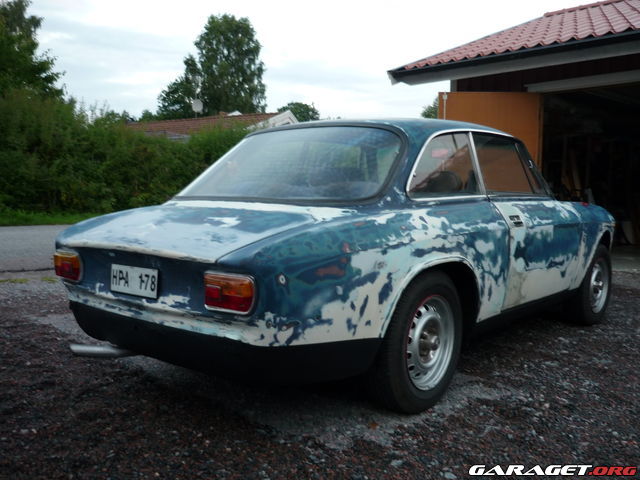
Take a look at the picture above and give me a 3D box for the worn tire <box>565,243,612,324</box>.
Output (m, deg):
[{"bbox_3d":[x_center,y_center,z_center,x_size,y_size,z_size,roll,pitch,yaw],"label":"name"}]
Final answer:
[{"bbox_3d":[1.905,0.318,4.315,0.180,0.590,0.590,3,5,41],"label":"worn tire"}]

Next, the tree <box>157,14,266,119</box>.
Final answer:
[{"bbox_3d":[-8.700,-10.100,49.000,8.800,16.000,8.000,0,4,0],"label":"tree"}]

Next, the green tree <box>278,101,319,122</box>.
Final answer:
[{"bbox_3d":[-1.950,-7.500,55.000,4.500,10.100,4.500,0,4,0],"label":"green tree"}]

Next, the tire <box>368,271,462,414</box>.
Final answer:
[{"bbox_3d":[0.394,0.408,2.510,0.180,0.590,0.590,3,5,39],"label":"tire"}]

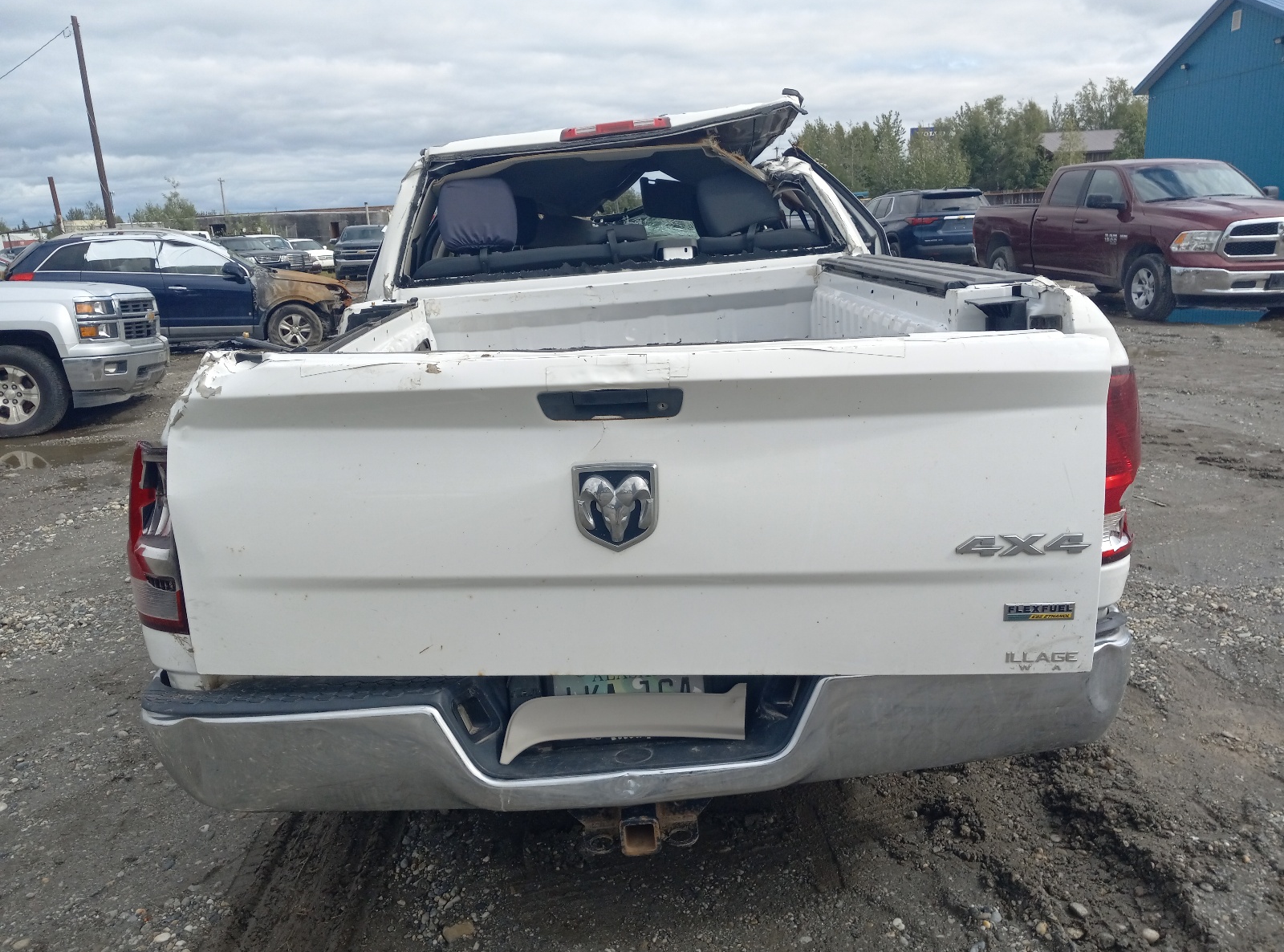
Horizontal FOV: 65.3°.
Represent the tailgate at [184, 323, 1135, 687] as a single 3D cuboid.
[{"bbox_3d":[-0.039,0.061,1.794,1.600,0.588,0.100,-1,13,6],"label":"tailgate"}]

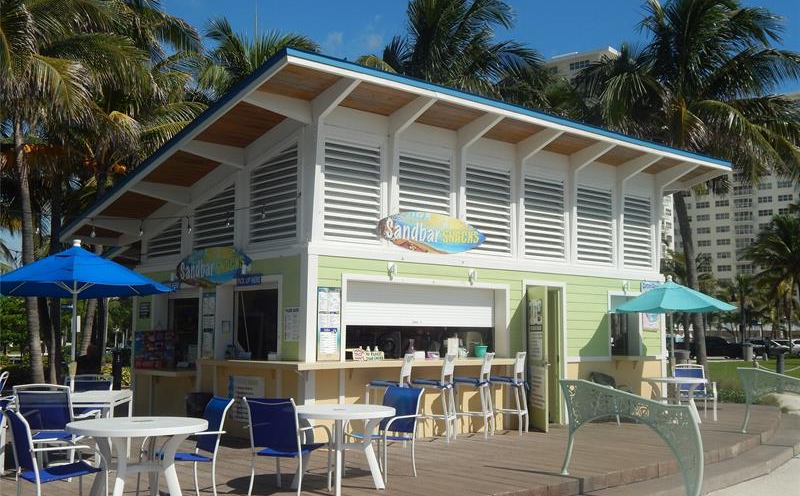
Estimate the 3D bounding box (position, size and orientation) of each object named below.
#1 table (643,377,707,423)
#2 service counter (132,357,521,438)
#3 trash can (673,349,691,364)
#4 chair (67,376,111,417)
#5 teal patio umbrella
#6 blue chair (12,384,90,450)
[{"bbox_3d":[4.513,2.518,14.388,1.055,0.718,1.055,5,-7,-40],"label":"table"},{"bbox_3d":[-1.238,2.232,13.533,4.170,1.070,4.500,5,-8,-41],"label":"service counter"},{"bbox_3d":[12.089,4.810,37.716,0.750,1.000,0.750,0,-6,0],"label":"trash can"},{"bbox_3d":[-3.621,1.924,9.876,0.570,0.930,0.690,0,-6,-1],"label":"chair"},{"bbox_3d":[4.471,1.663,14.409,2.050,2.440,2.050,0,-6,0],"label":"teal patio umbrella"},{"bbox_3d":[-3.380,1.795,8.562,0.570,0.930,0.690,0,-6,2],"label":"blue chair"}]

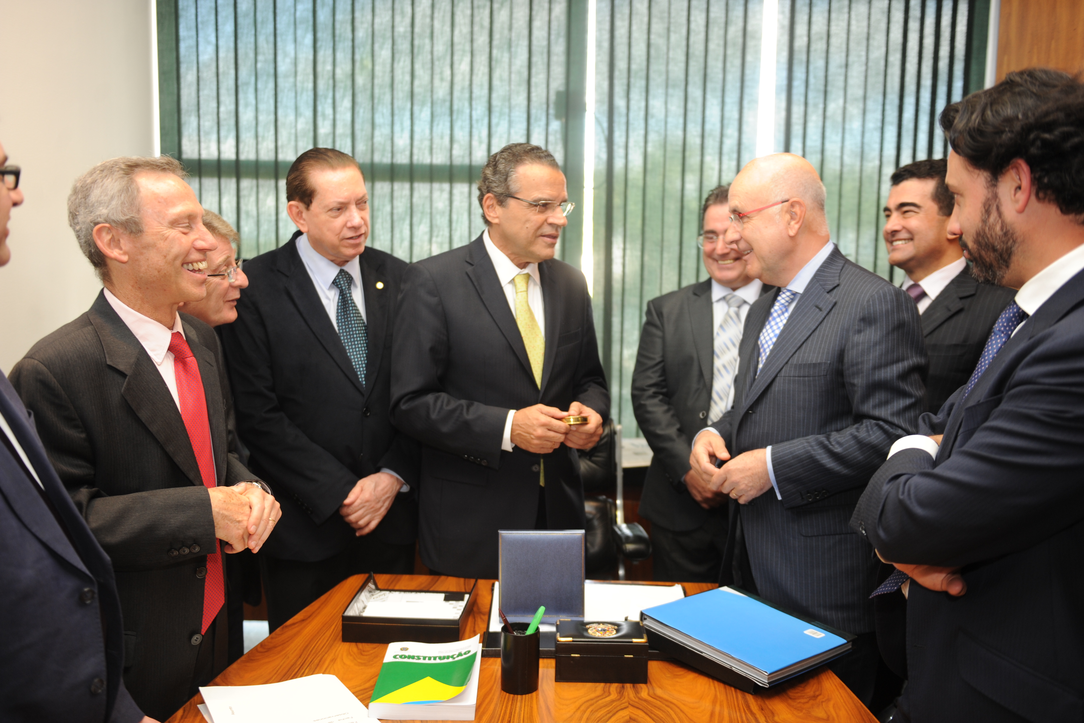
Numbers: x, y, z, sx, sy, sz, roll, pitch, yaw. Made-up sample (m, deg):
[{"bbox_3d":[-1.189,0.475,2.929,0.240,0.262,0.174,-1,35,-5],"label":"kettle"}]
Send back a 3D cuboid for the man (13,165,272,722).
[{"bbox_3d":[-0.659,0.483,1.778,0.390,1.651,0.500,5,8,30],"label":"man"}]

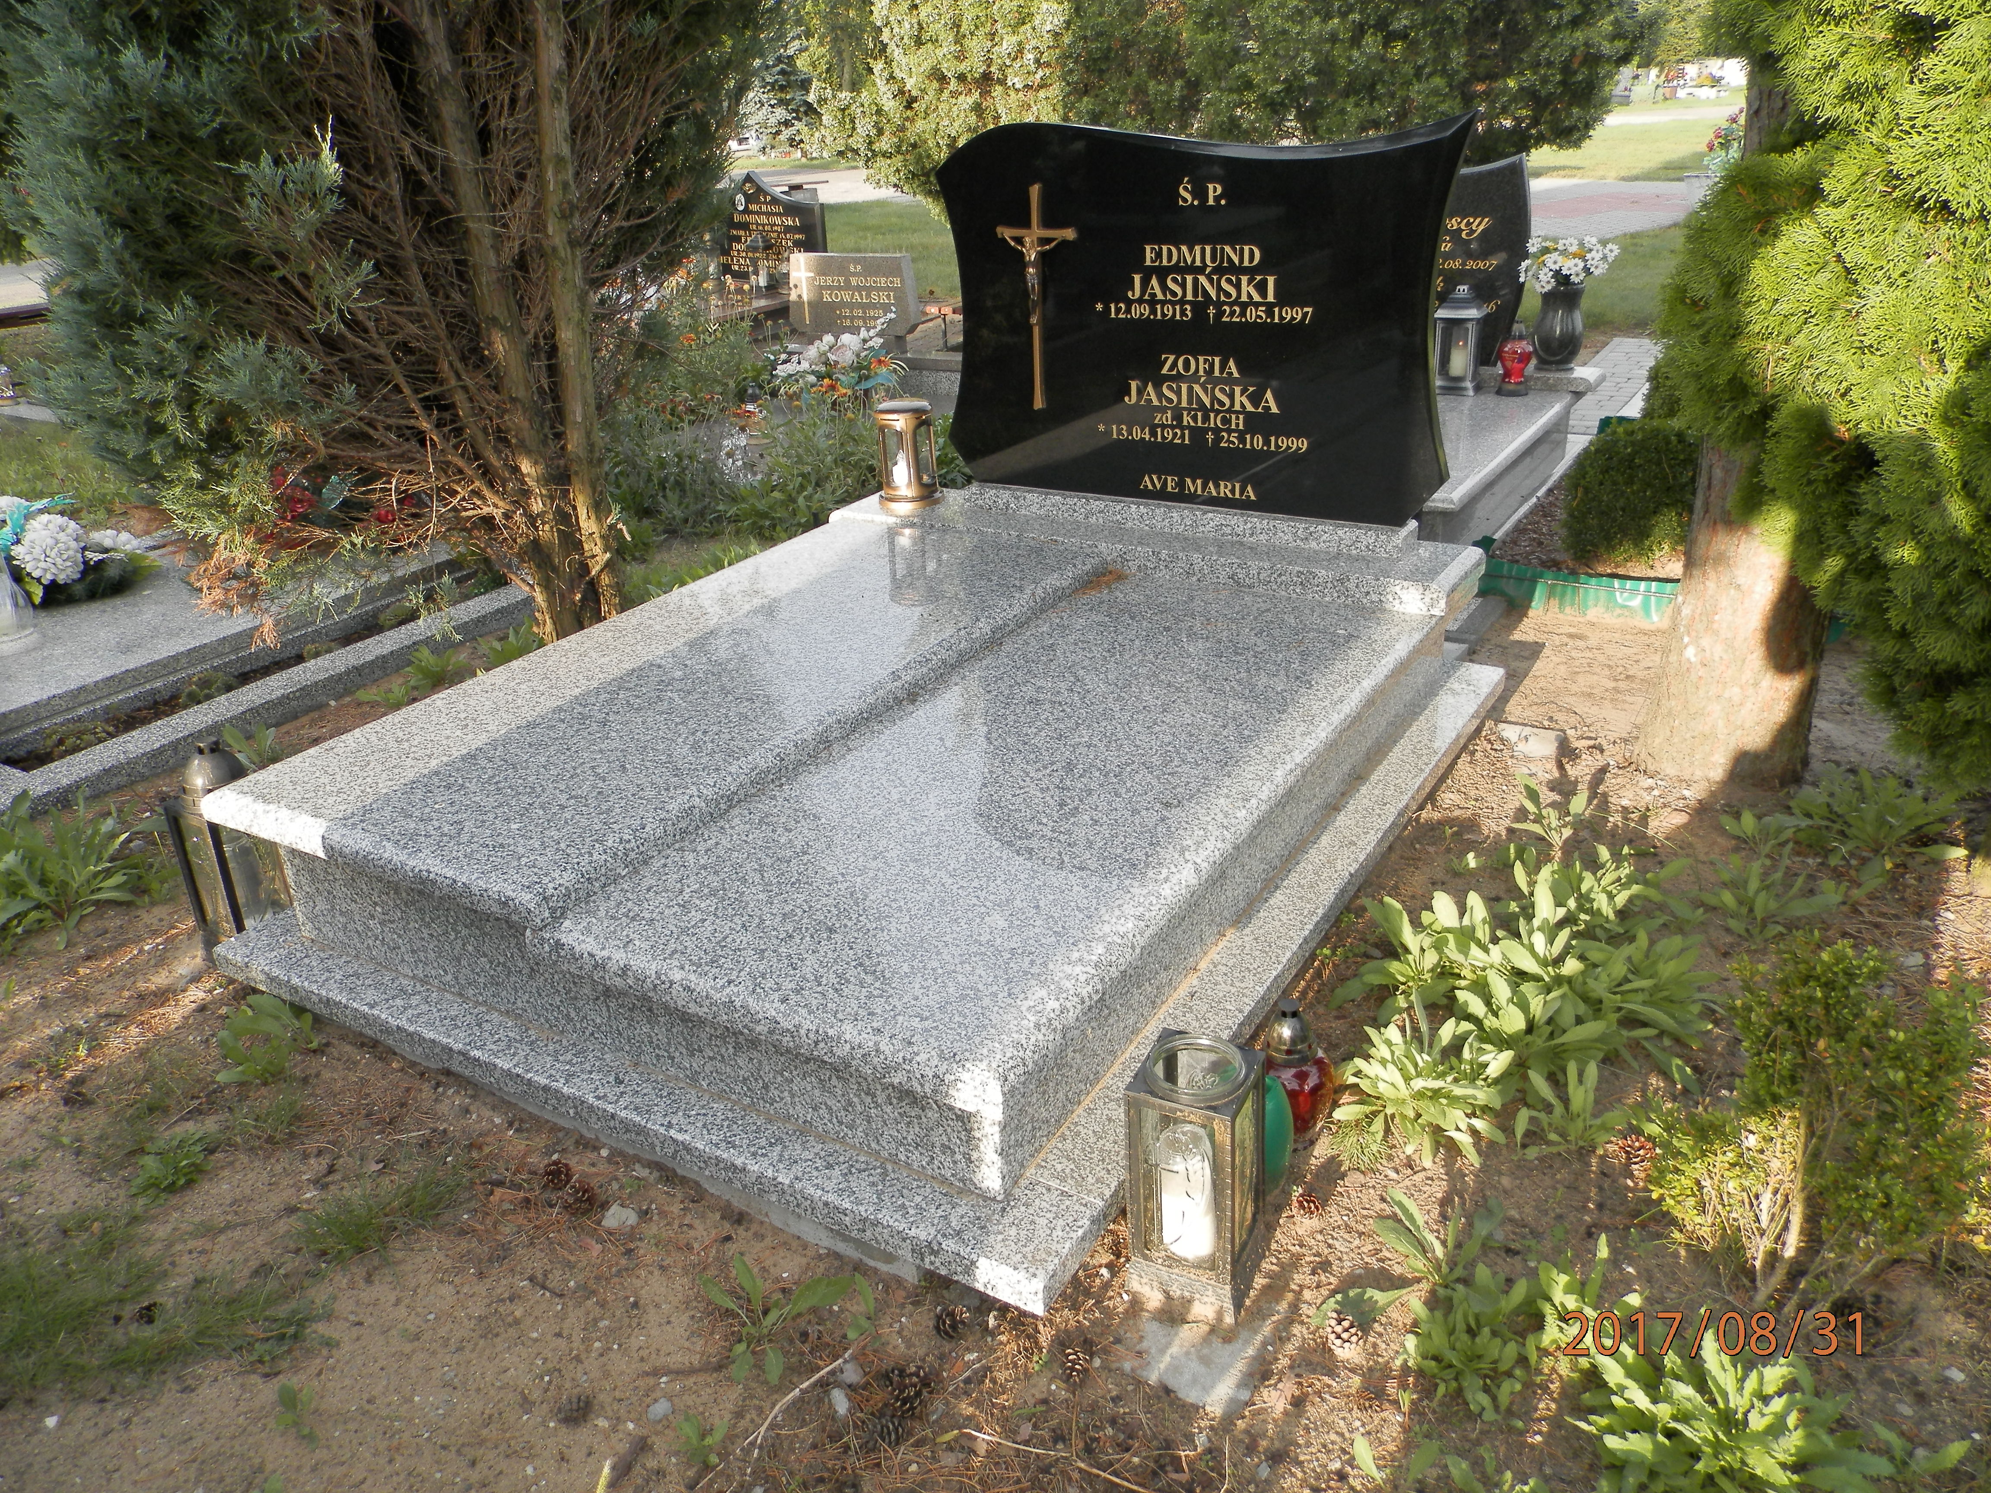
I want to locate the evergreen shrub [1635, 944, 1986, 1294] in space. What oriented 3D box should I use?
[{"bbox_3d":[0.896,0.439,1.619,0.340,0.370,0.320,11,28,30],"label":"evergreen shrub"}]

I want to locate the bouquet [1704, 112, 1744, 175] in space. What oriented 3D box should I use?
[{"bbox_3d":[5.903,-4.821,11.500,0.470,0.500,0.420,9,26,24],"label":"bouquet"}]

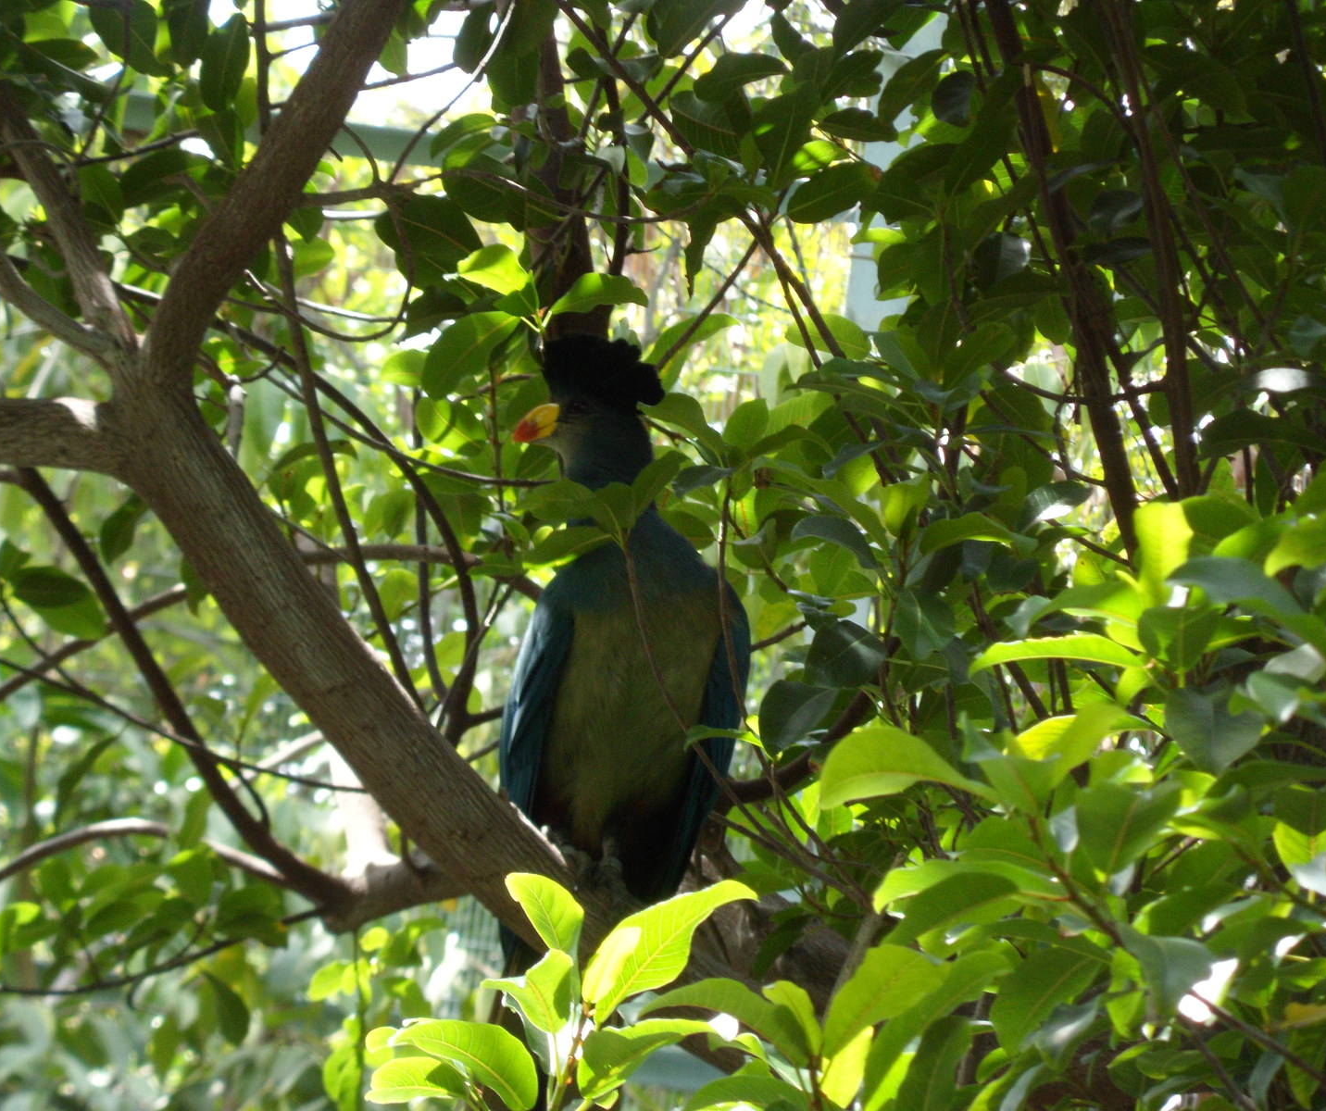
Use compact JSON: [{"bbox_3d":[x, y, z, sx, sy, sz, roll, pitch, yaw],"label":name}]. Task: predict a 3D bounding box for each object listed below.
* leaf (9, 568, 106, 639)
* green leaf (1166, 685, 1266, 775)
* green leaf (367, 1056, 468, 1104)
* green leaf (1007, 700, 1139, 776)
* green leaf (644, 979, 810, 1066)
[{"bbox_3d":[-0.481,0.038,9.200,0.085,0.020,0.050,8,-38,-1],"label":"leaf"},{"bbox_3d":[0.416,0.131,8.700,0.075,0.090,0.020,-2,-49,-2],"label":"green leaf"},{"bbox_3d":[-0.178,0.381,8.400,0.085,0.020,0.045,5,-41,-6],"label":"green leaf"},{"bbox_3d":[0.305,0.136,8.600,0.105,0.025,0.050,-7,-38,-1],"label":"green leaf"},{"bbox_3d":[0.047,0.343,8.500,0.125,0.035,0.050,3,-33,-16],"label":"green leaf"}]

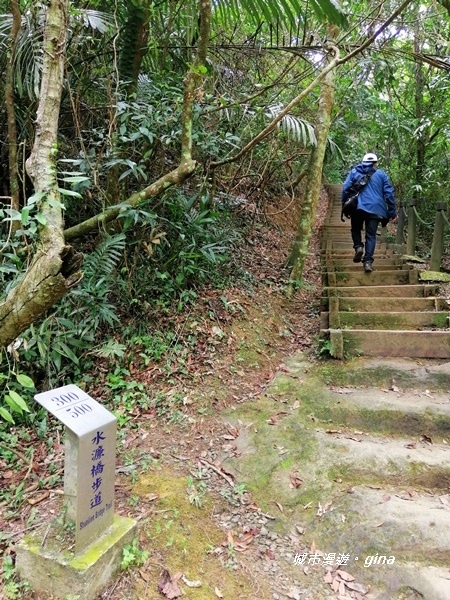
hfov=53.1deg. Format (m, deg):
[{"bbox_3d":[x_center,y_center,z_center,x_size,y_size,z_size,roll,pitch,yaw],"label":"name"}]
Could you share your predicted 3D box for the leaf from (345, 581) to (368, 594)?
[{"bbox_3d":[0.482,1.051,1.651,0.088,0.015,0.030,8,14,34],"label":"leaf"}]

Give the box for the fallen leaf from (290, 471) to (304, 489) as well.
[{"bbox_3d":[0.363,0.889,2.256,0.060,0.035,0.095,2,11,9],"label":"fallen leaf"}]

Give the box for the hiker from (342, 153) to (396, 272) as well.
[{"bbox_3d":[1.972,-1.194,6.150,0.700,1.650,0.550,1,3,13],"label":"hiker"}]

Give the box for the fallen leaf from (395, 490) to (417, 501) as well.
[{"bbox_3d":[0.853,0.926,2.137,0.093,0.015,0.046,3,12,15],"label":"fallen leaf"}]

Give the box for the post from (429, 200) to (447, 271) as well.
[{"bbox_3d":[2.869,-0.846,6.050,0.140,0.940,0.140,5,3,11],"label":"post"}]

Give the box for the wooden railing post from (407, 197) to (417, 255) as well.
[{"bbox_3d":[3.054,-1.182,7.350,0.135,0.940,0.135,3,3,11],"label":"wooden railing post"}]

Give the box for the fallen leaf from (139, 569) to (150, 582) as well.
[{"bbox_3d":[-0.308,1.037,1.704,0.026,0.015,0.070,-9,15,-39],"label":"fallen leaf"}]

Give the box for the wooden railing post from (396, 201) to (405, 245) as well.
[{"bbox_3d":[3.479,-1.501,8.900,0.135,0.920,0.135,3,3,11],"label":"wooden railing post"}]

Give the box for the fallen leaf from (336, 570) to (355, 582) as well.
[{"bbox_3d":[0.459,1.038,1.702,0.072,0.015,0.029,9,14,38],"label":"fallen leaf"}]

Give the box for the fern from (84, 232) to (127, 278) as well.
[{"bbox_3d":[-1.043,-0.385,3.900,0.400,0.400,0.330,0,3,-6],"label":"fern"}]

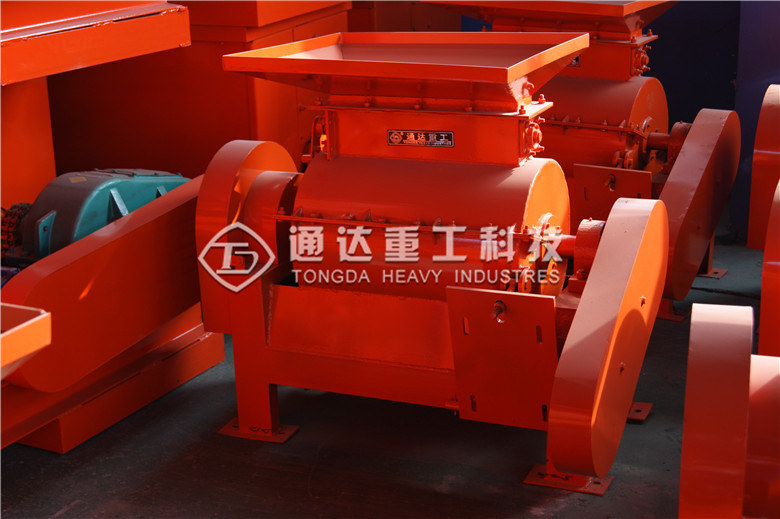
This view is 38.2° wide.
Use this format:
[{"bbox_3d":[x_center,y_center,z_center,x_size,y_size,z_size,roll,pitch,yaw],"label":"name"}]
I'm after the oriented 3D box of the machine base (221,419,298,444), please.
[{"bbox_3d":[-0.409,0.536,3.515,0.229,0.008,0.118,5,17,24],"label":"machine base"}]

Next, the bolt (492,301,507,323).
[{"bbox_3d":[0.281,0.138,2.889,0.027,0.038,0.045,5,28,24],"label":"bolt"}]

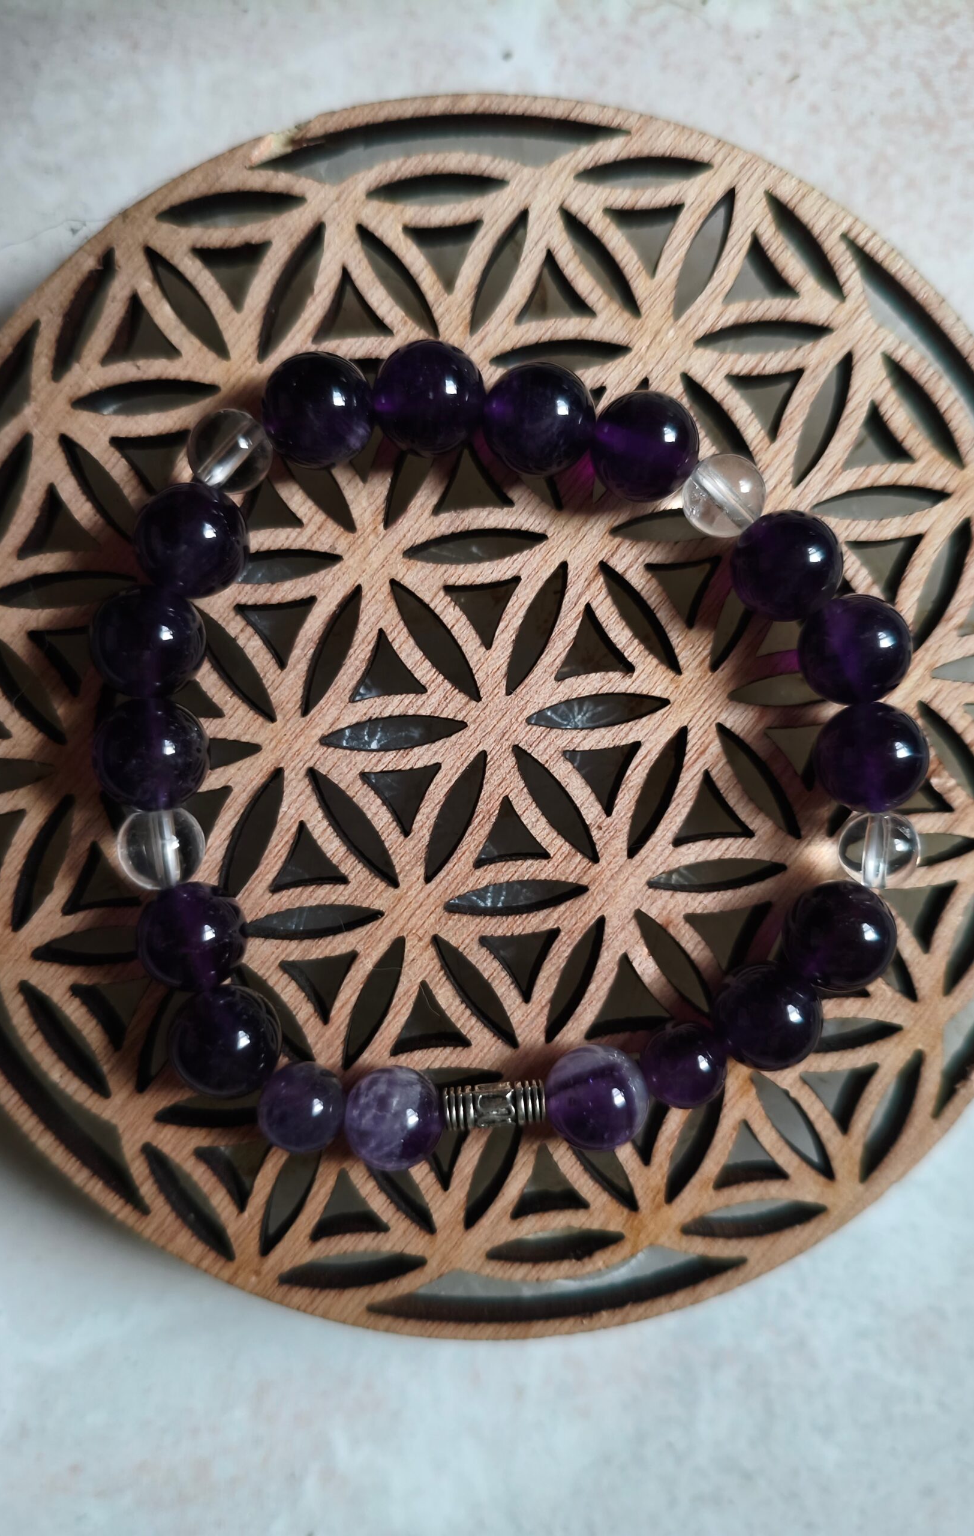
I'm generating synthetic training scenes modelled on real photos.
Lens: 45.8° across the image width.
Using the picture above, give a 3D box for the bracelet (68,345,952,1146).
[{"bbox_3d":[0.002,-0.001,0.092,0.066,0.009,0.065,0,91,-2],"label":"bracelet"}]

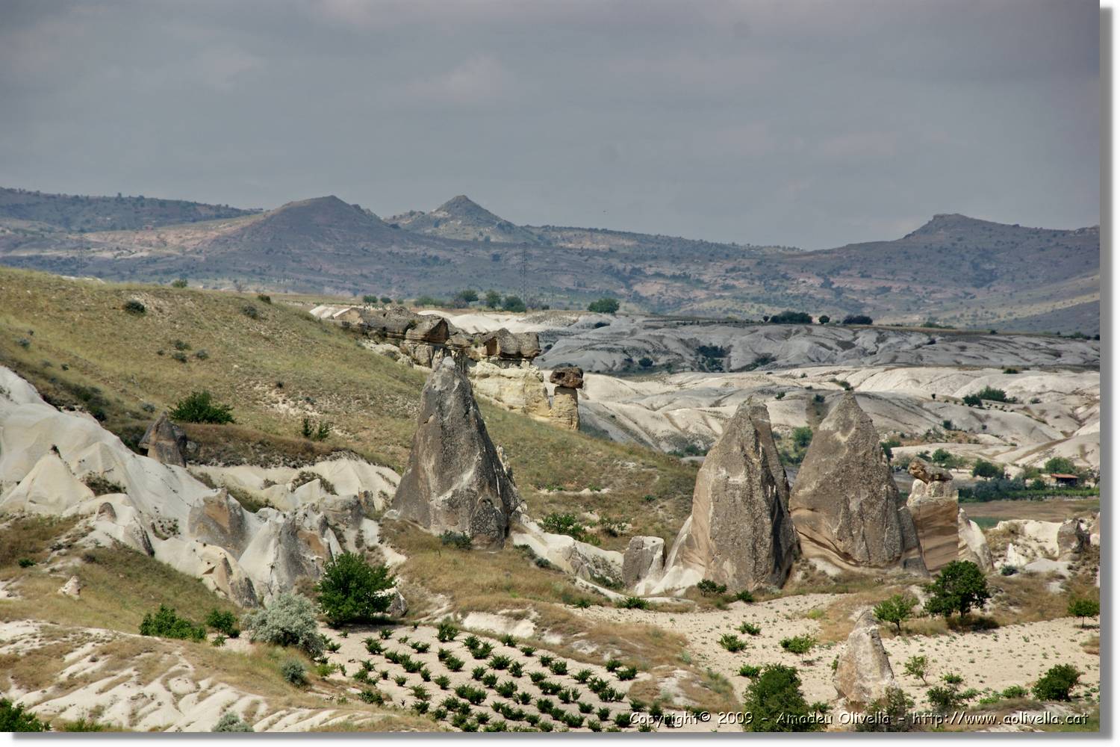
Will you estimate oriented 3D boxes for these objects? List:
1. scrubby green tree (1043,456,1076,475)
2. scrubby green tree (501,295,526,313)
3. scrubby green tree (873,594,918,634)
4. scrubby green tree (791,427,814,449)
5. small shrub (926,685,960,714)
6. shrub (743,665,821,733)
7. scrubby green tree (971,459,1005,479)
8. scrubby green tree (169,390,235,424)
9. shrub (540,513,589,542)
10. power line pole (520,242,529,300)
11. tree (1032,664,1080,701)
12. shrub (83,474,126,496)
[{"bbox_3d":[100.466,18.642,1500.000,6.680,3.870,6.010,0,1,0],"label":"scrubby green tree"},{"bbox_3d":[-14.767,-22.511,2400.000,7.880,5.630,7.480,0,1,0],"label":"scrubby green tree"},{"bbox_3d":[20.899,14.992,465.000,2.830,2.510,2.690,0,1,0],"label":"scrubby green tree"},{"bbox_3d":[53.758,14.509,1650.000,5.220,5.420,4.960,0,1,0],"label":"scrubby green tree"},{"bbox_3d":[22.355,19.041,436.000,1.940,1.580,1.750,0,1,0],"label":"small shrub"},{"bbox_3d":[12.725,18.779,430.000,4.540,4.080,4.080,0,1,0],"label":"shrub"},{"bbox_3d":[84.330,18.872,1470.000,6.550,3.960,5.890,0,1,0],"label":"scrubby green tree"},{"bbox_3d":[-28.760,2.673,600.000,5.270,2.670,4.220,0,1,0],"label":"scrubby green tree"},{"bbox_3d":[0.248,10.905,530.000,3.420,2.050,2.560,0,1,0],"label":"shrub"},{"bbox_3d":[-17.779,-49.670,3700.000,4.770,29.930,4.290,0,1,0],"label":"power line pole"},{"bbox_3d":[29.345,18.293,442.000,2.800,2.180,2.520,0,1,0],"label":"tree"},{"bbox_3d":[-30.500,7.474,500.000,2.930,1.470,2.200,0,1,0],"label":"shrub"}]

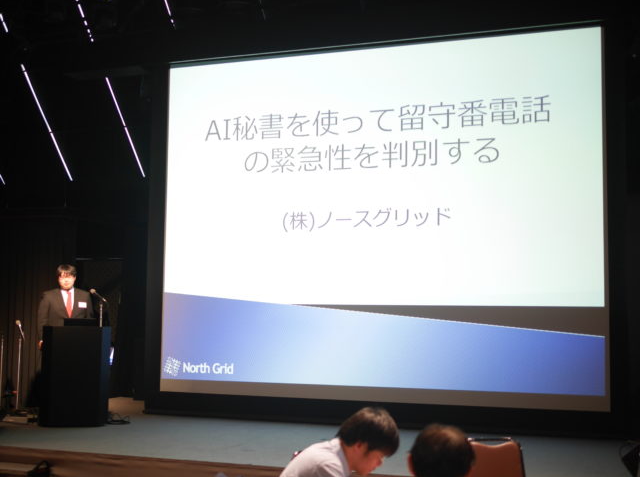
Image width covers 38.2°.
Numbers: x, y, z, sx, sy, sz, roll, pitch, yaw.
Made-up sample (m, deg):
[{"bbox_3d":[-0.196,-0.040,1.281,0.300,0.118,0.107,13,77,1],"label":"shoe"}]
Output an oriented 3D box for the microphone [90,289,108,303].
[{"bbox_3d":[-2.232,0.578,9.350,0.210,0.052,0.052,38,12,24],"label":"microphone"}]

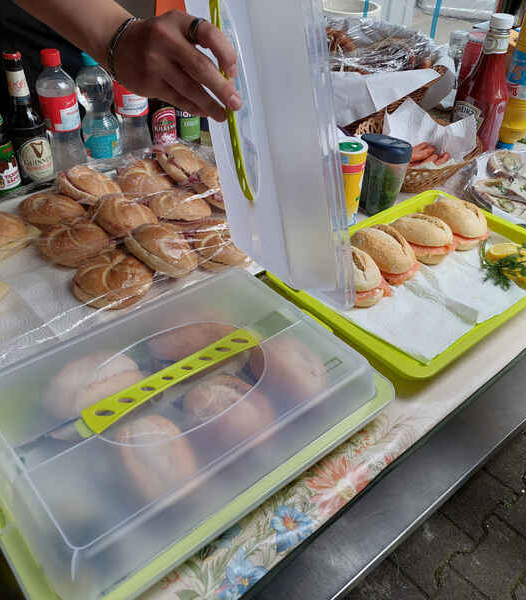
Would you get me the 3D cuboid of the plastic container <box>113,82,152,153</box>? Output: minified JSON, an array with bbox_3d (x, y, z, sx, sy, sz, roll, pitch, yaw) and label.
[{"bbox_3d":[-0.256,-0.385,1.082,0.067,0.230,0.067,-6,38,-11],"label":"plastic container"}]

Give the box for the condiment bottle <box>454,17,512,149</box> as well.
[{"bbox_3d":[0.485,-0.461,1.196,0.080,0.263,0.090,-20,41,-27],"label":"condiment bottle"}]

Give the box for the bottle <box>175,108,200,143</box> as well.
[{"bbox_3d":[-0.153,-0.414,1.130,0.059,0.225,0.059,-3,38,-7],"label":"bottle"}]

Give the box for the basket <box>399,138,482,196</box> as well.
[{"bbox_3d":[0.309,-0.277,1.104,0.295,0.070,0.200,-26,46,-32],"label":"basket"}]

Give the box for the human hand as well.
[{"bbox_3d":[-0.083,-0.223,0.530,0.140,0.085,0.085,23,42,24],"label":"human hand"}]

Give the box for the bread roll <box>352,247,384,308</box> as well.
[{"bbox_3d":[0.120,-0.033,0.751,0.067,0.065,0.116,-21,41,-28],"label":"bread roll"}]

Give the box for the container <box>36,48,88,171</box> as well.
[{"bbox_3d":[-0.388,-0.360,1.063,0.067,0.223,0.067,-18,40,-24],"label":"container"}]

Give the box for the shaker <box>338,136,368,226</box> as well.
[{"bbox_3d":[0.142,-0.198,0.937,0.053,0.136,0.053,8,38,7],"label":"shaker"}]

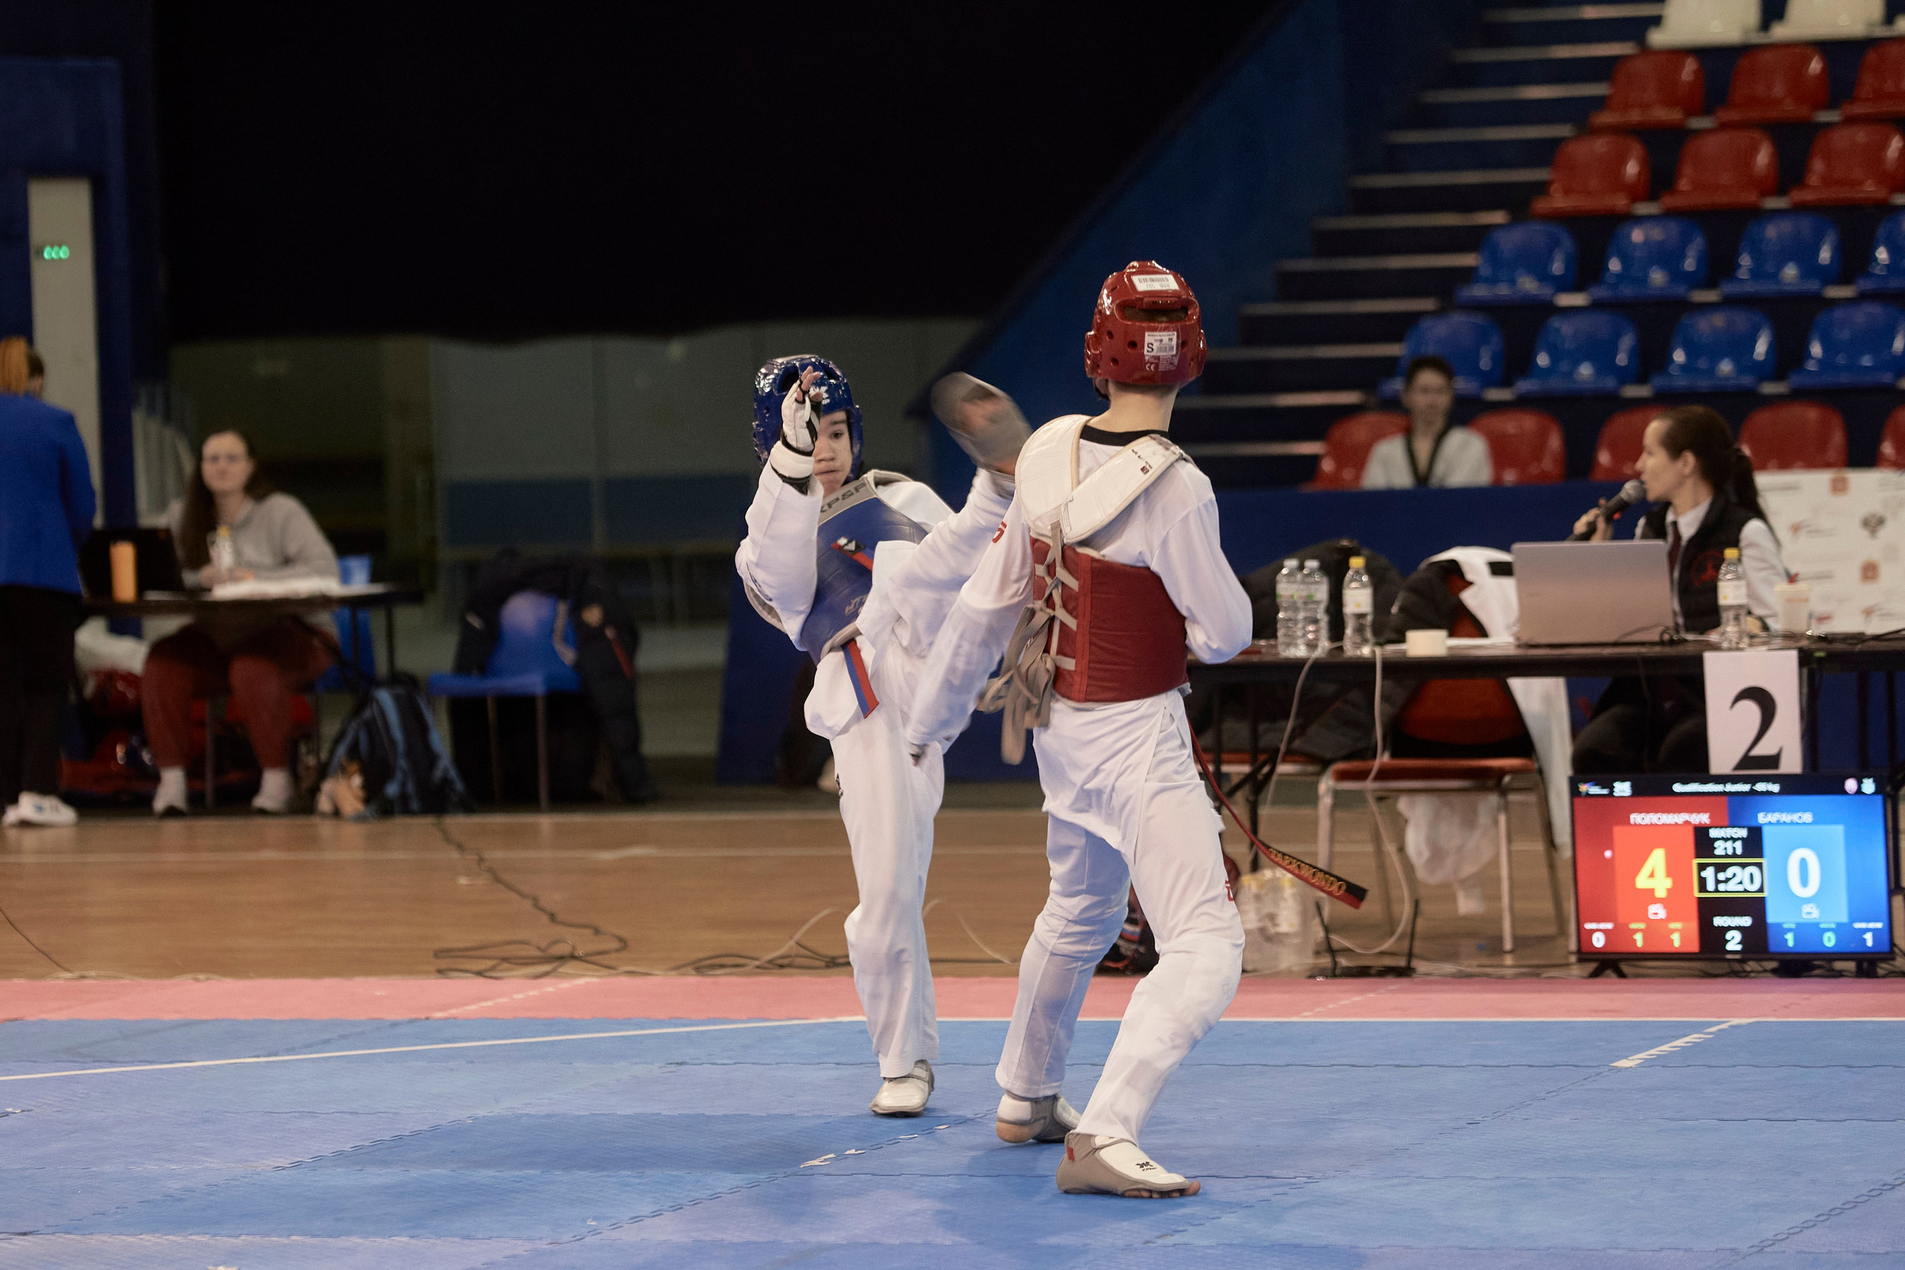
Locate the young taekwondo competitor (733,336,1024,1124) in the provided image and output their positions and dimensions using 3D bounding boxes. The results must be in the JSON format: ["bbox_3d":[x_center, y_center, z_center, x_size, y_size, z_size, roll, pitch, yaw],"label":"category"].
[{"bbox_3d":[-0.127,0.182,12.880,0.520,1.420,0.780,-2,2,-13],"label":"young taekwondo competitor"}]

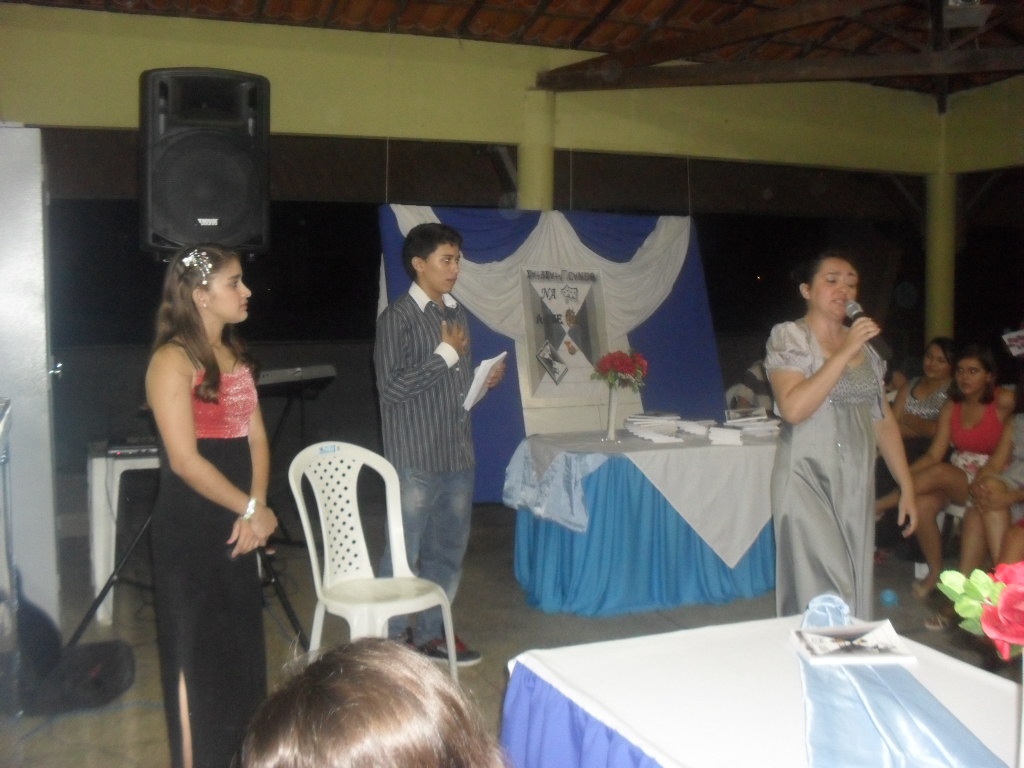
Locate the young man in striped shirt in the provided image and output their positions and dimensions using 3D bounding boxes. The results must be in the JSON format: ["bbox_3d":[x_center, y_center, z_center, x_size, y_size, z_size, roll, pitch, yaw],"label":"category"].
[{"bbox_3d":[-0.290,0.220,4.032,0.440,1.690,0.480,3,6,32],"label":"young man in striped shirt"}]

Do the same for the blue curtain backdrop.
[{"bbox_3d":[0.320,-0.182,6.728,2.420,1.920,0.120,-2,5,-22],"label":"blue curtain backdrop"}]

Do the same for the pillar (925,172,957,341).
[{"bbox_3d":[3.390,-0.478,8.138,0.240,2.400,0.240,-2,5,-22],"label":"pillar"}]

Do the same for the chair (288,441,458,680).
[{"bbox_3d":[-0.440,0.660,3.506,0.430,0.890,0.520,-4,6,-38],"label":"chair"}]

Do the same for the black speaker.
[{"bbox_3d":[-1.235,-0.872,4.142,0.450,0.700,0.400,-2,5,-24],"label":"black speaker"}]

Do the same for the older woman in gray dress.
[{"bbox_3d":[1.160,0.298,3.757,0.540,1.570,0.420,-2,5,-20],"label":"older woman in gray dress"}]

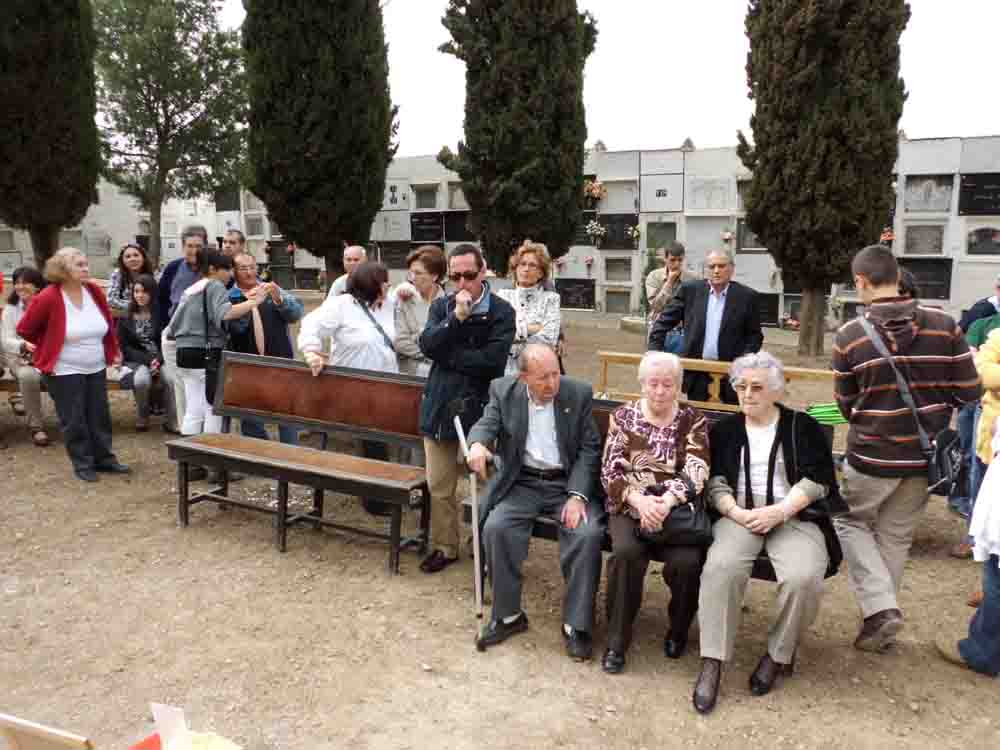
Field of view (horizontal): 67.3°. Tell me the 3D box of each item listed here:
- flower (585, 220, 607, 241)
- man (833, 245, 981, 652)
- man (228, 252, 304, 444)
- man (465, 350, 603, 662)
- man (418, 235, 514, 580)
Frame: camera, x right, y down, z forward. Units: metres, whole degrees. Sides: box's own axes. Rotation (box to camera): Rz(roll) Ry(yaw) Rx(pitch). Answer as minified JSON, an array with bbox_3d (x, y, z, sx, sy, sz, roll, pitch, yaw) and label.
[{"bbox_3d":[1.716,-2.597,13.500,0.380,0.370,0.280,3,13,18],"label":"flower"},{"bbox_3d":[1.616,0.344,3.120,0.570,1.730,0.480,0,10,3],"label":"man"},{"bbox_3d":[-1.629,-0.048,5.400,0.520,1.630,0.480,-2,10,-10],"label":"man"},{"bbox_3d":[0.200,0.509,3.277,0.600,1.260,0.760,2,13,14],"label":"man"},{"bbox_3d":[-0.155,0.147,4.006,0.540,1.670,0.400,2,13,14],"label":"man"}]

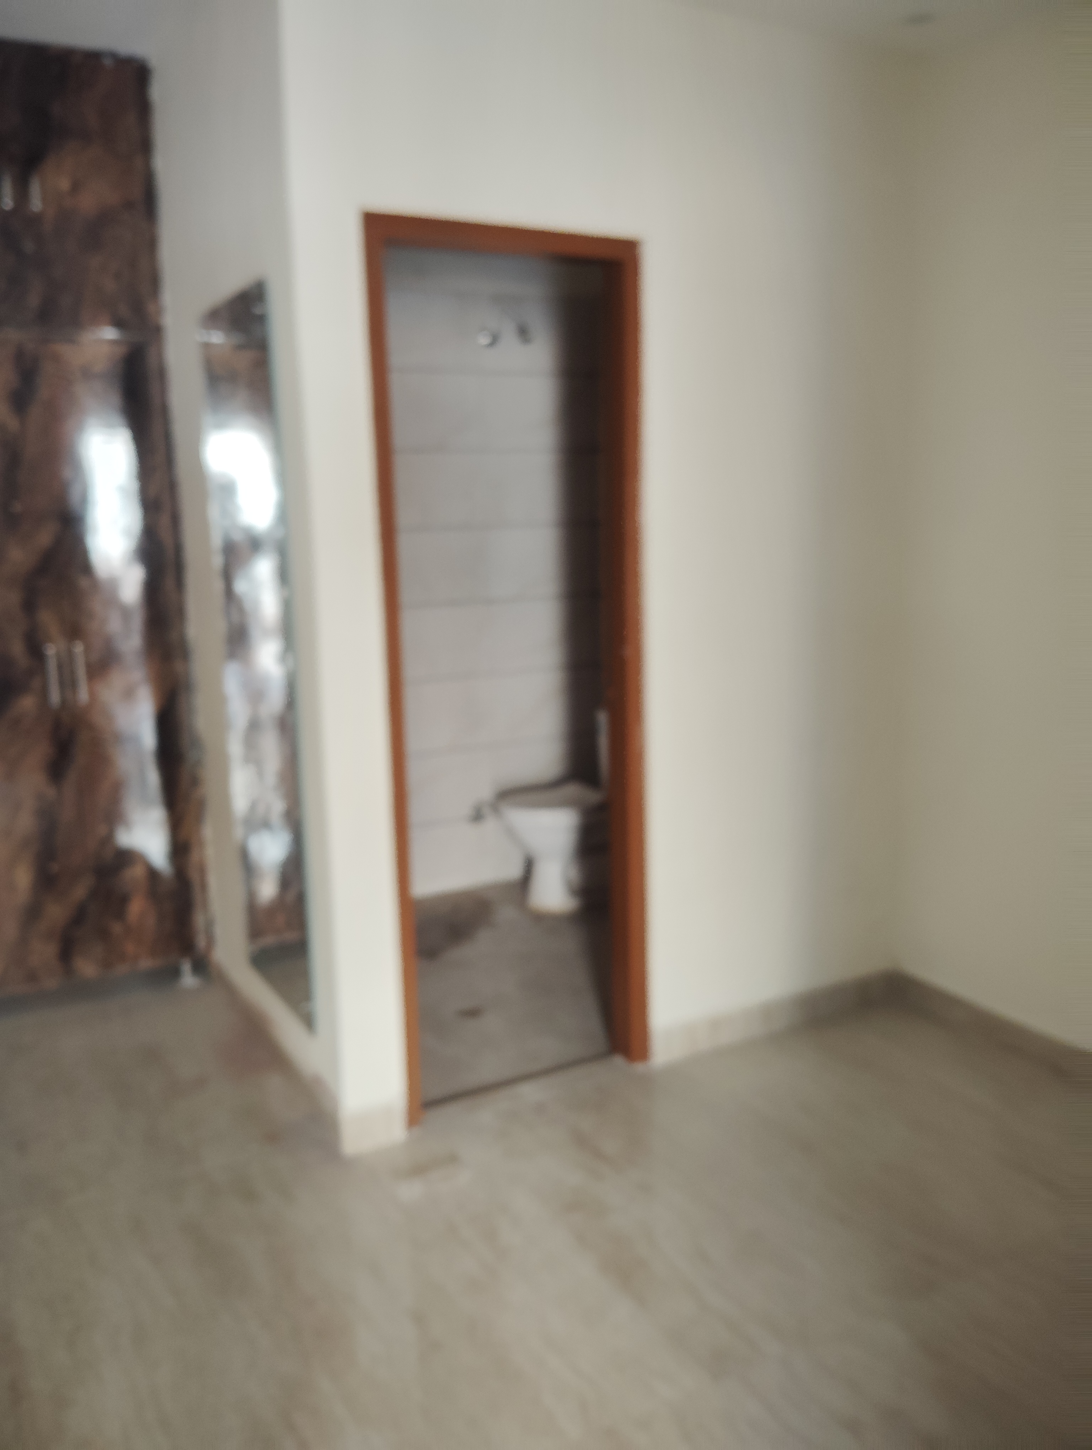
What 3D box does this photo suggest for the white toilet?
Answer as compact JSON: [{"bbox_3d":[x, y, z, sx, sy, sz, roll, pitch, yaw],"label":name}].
[{"bbox_3d":[0.114,0.335,4.650,0.660,0.745,0.370,-6,10,-27],"label":"white toilet"}]

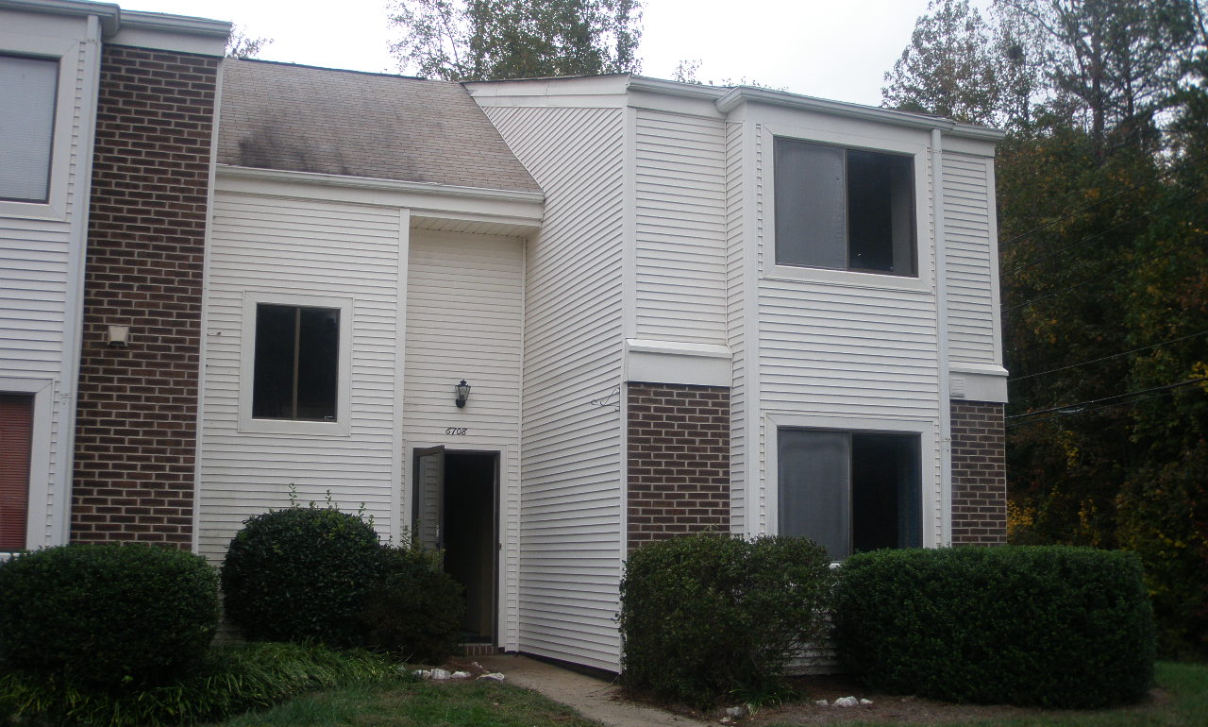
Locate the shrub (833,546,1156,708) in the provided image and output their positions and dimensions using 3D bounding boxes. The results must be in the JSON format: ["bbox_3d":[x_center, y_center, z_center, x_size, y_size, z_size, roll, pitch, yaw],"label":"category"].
[{"bbox_3d":[3.282,2.174,11.107,2.718,1.273,1.350,3,-9,-20],"label":"shrub"}]

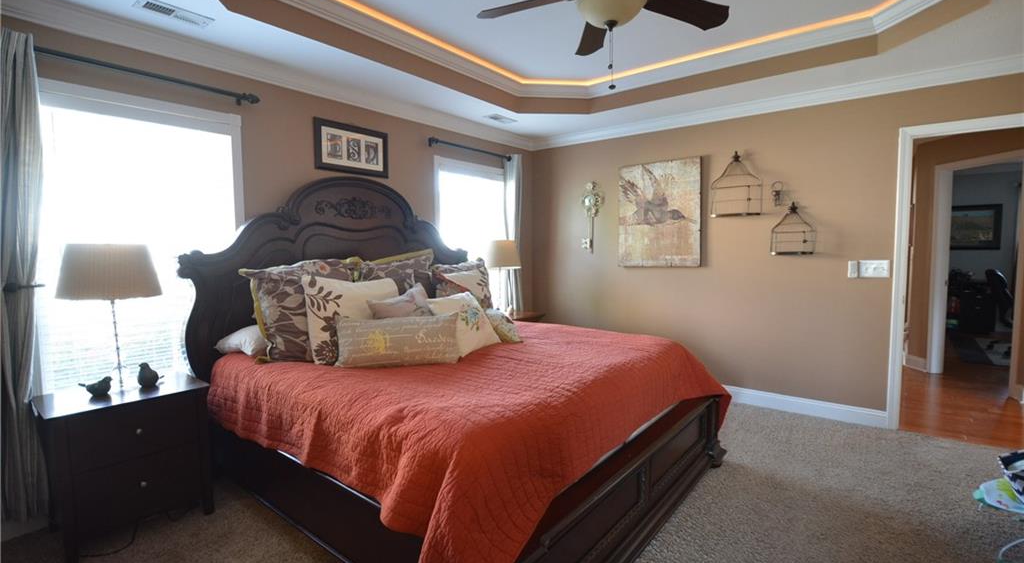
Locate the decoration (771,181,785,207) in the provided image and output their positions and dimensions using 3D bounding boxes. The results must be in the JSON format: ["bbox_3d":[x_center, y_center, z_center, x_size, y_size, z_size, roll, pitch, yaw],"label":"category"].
[{"bbox_3d":[2.021,-0.668,3.467,0.085,0.190,0.050,3,6,39],"label":"decoration"}]

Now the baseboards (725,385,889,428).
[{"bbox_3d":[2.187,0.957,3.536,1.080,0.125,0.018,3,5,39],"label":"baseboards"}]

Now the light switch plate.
[{"bbox_3d":[2.537,-0.089,3.186,0.163,0.115,0.008,3,5,39],"label":"light switch plate"}]

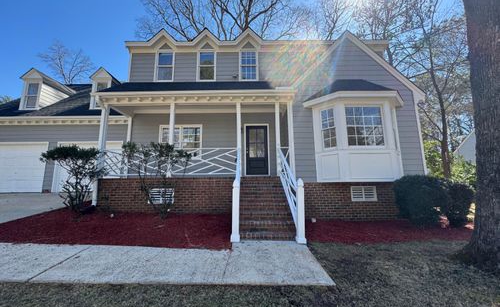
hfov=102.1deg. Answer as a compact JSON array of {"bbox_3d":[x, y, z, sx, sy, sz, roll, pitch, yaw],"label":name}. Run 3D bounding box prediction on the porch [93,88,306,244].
[{"bbox_3d":[-1.819,-0.046,6.261,6.770,4.410,3.550,-1,-9,0],"label":"porch"}]

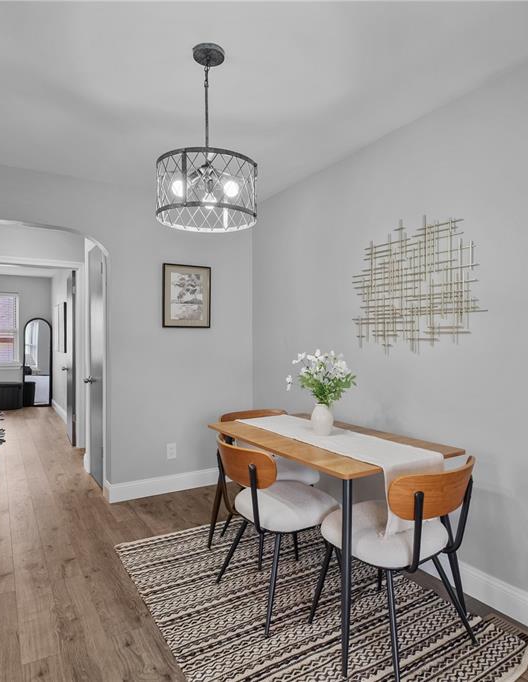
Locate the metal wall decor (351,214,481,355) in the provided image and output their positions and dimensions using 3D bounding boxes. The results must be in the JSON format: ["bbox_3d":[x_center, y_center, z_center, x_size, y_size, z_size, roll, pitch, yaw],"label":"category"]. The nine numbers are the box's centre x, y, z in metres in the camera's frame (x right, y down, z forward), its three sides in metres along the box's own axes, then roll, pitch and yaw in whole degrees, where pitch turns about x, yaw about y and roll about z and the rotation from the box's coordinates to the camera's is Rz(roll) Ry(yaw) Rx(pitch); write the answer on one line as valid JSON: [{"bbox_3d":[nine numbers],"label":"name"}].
[{"bbox_3d":[0.805,-0.292,2.340,0.045,0.740,0.870,0,0,-32],"label":"metal wall decor"}]

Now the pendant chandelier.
[{"bbox_3d":[-0.233,-0.846,1.766,0.410,0.705,0.410,0,0,0],"label":"pendant chandelier"}]

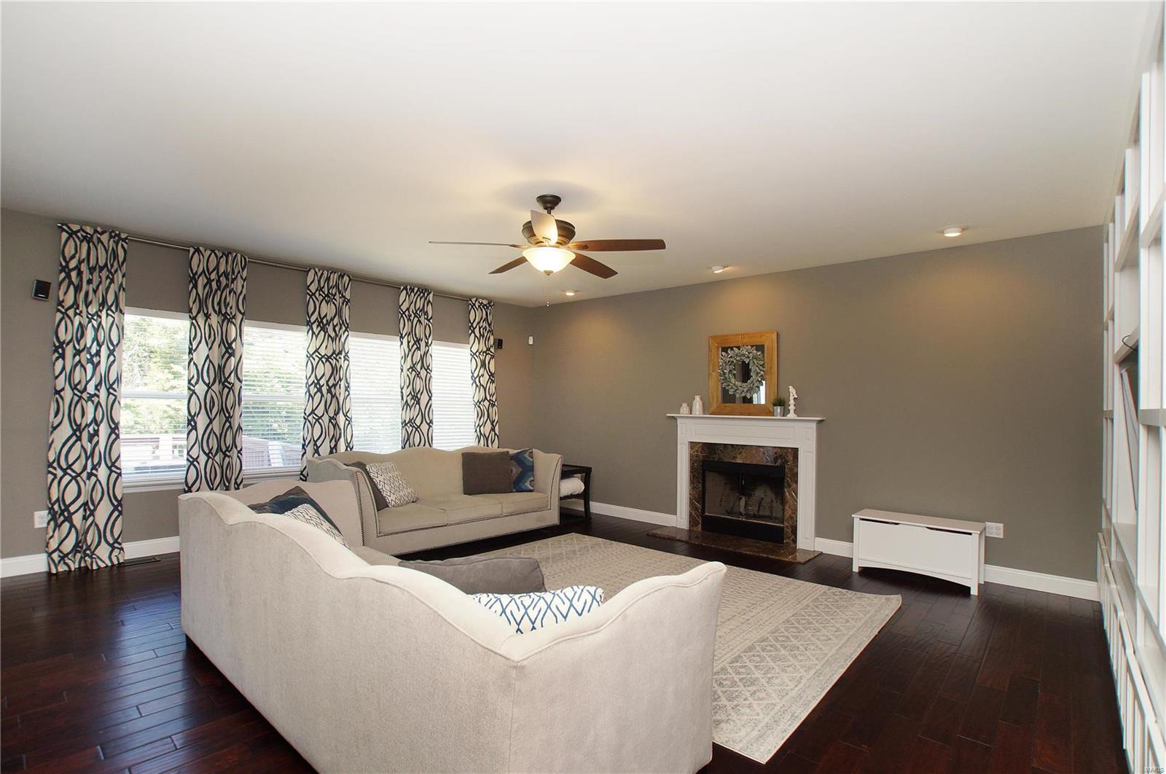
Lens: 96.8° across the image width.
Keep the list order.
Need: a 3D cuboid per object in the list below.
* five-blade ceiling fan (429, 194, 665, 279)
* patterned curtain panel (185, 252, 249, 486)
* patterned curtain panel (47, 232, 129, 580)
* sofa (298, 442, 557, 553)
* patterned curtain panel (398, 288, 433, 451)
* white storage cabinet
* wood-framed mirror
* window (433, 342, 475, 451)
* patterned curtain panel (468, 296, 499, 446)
[{"bbox_3d":[-0.216,-0.978,3.277,1.417,0.517,1.348,1,-2,0],"label":"five-blade ceiling fan"},{"bbox_3d":[-3.271,0.110,4.604,0.425,2.651,0.129,3,-2,-45],"label":"patterned curtain panel"},{"bbox_3d":[-3.849,0.082,4.035,0.425,2.670,0.129,3,-2,-45],"label":"patterned curtain panel"},{"bbox_3d":[-1.322,1.054,5.033,2.206,0.880,0.969,3,-2,-45],"label":"sofa"},{"bbox_3d":[-1.922,0.181,5.932,0.415,2.641,0.129,3,-2,-45],"label":"patterned curtain panel"},{"bbox_3d":[2.698,1.308,4.212,0.870,0.467,0.386,0,-2,38],"label":"white storage cabinet"},{"bbox_3d":[1.624,-0.120,5.337,0.712,0.841,0.049,0,-2,38],"label":"wood-framed mirror"},{"bbox_3d":[-1.665,0.212,6.318,0.910,1.543,0.079,3,-2,-45],"label":"window"},{"bbox_3d":[-1.267,0.212,6.577,0.455,2.641,0.129,3,-2,-45],"label":"patterned curtain panel"}]

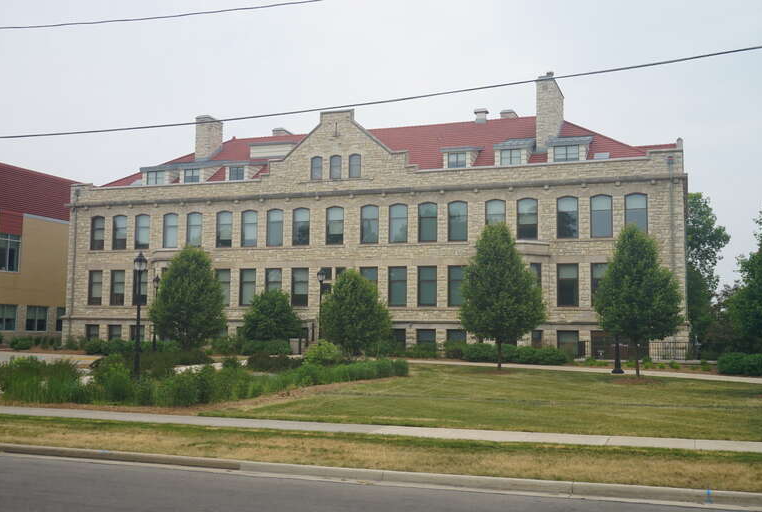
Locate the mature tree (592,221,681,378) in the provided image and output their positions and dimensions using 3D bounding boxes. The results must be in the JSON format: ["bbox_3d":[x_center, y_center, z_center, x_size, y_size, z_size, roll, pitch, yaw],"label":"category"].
[{"bbox_3d":[10.276,1.774,33.200,3.592,6.040,3.592,-1,-5,19],"label":"mature tree"}]

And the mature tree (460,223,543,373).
[{"bbox_3d":[5.375,1.787,36.800,3.804,6.516,3.804,-1,-5,19],"label":"mature tree"}]

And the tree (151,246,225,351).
[{"bbox_3d":[-11.746,2.692,50.500,4.614,6.515,4.614,-1,-5,19],"label":"tree"}]

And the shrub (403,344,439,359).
[{"bbox_3d":[2.350,5.648,49.500,2.023,0.762,1.600,-1,-5,19],"label":"shrub"}]

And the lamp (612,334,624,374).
[{"bbox_3d":[9.836,2.658,34.600,0.460,4.500,0.460,-1,-5,19],"label":"lamp"}]

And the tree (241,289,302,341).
[{"bbox_3d":[-6.845,4.081,52.000,3.750,4.086,3.750,1,-5,0],"label":"tree"}]

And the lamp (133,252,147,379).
[{"bbox_3d":[-8.442,2.122,29.200,0.470,4.475,0.470,-1,-5,19],"label":"lamp"}]

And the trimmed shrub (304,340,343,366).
[{"bbox_3d":[-2.627,4.480,38.000,1.827,1.237,1.827,1,-5,0],"label":"trimmed shrub"}]

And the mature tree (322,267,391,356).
[{"bbox_3d":[-1.471,3.286,48.000,4.154,5.111,4.154,1,-5,0],"label":"mature tree"}]

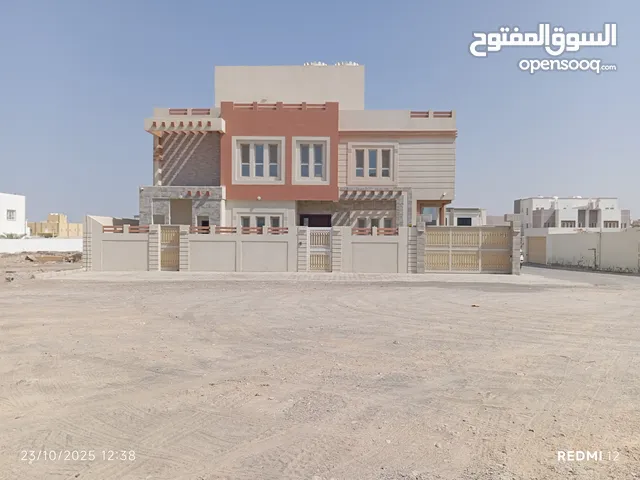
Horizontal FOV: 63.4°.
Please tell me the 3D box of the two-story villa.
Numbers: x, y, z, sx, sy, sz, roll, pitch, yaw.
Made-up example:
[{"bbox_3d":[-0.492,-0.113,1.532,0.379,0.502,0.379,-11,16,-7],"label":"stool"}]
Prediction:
[{"bbox_3d":[-0.950,-4.400,34.800,17.800,12.000,12.800,0,-1,1],"label":"two-story villa"}]

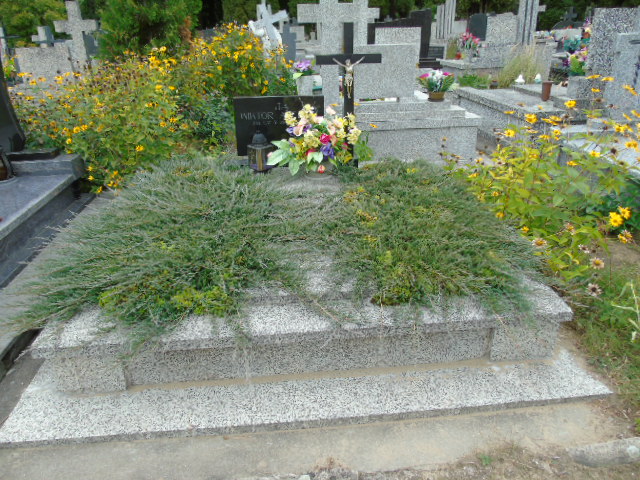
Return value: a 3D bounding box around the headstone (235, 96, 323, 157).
[{"bbox_3d":[-0.315,-0.881,3.582,0.697,0.454,0.070,-3,26,-4],"label":"headstone"}]

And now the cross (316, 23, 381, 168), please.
[{"bbox_3d":[0.220,-1.024,3.373,0.451,1.020,0.080,-3,26,-4],"label":"cross"}]

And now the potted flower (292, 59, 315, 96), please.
[{"bbox_3d":[-0.167,-1.678,4.900,0.240,0.460,0.220,-3,26,-4],"label":"potted flower"}]

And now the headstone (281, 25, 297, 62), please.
[{"bbox_3d":[-0.690,-3.760,9.000,0.480,0.850,0.130,-4,20,-5],"label":"headstone"}]

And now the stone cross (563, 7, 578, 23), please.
[{"bbox_3d":[5.962,-5.367,11.000,0.350,0.370,0.100,-3,26,-4],"label":"stone cross"}]

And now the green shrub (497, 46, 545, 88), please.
[{"bbox_3d":[2.912,-2.493,6.844,0.600,0.660,0.520,-3,26,-4],"label":"green shrub"}]

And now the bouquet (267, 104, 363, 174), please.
[{"bbox_3d":[-0.033,-0.726,3.370,0.630,0.460,0.400,-3,26,-4],"label":"bouquet"}]

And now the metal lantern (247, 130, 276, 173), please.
[{"bbox_3d":[-0.453,-0.680,3.512,0.201,0.303,0.201,-3,26,-4],"label":"metal lantern"}]

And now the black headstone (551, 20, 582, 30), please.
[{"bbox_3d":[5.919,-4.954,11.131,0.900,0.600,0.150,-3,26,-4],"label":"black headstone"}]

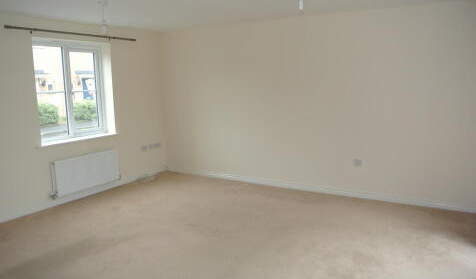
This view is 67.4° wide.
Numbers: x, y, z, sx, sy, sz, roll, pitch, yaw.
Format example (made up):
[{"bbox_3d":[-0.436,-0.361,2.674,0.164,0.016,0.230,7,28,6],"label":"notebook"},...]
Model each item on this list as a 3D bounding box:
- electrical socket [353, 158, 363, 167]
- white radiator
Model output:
[{"bbox_3d":[1.577,0.310,4.701,0.090,0.088,0.015,4,11,31],"label":"electrical socket"},{"bbox_3d":[-2.093,0.448,5.012,0.095,0.475,1.020,4,11,31],"label":"white radiator"}]

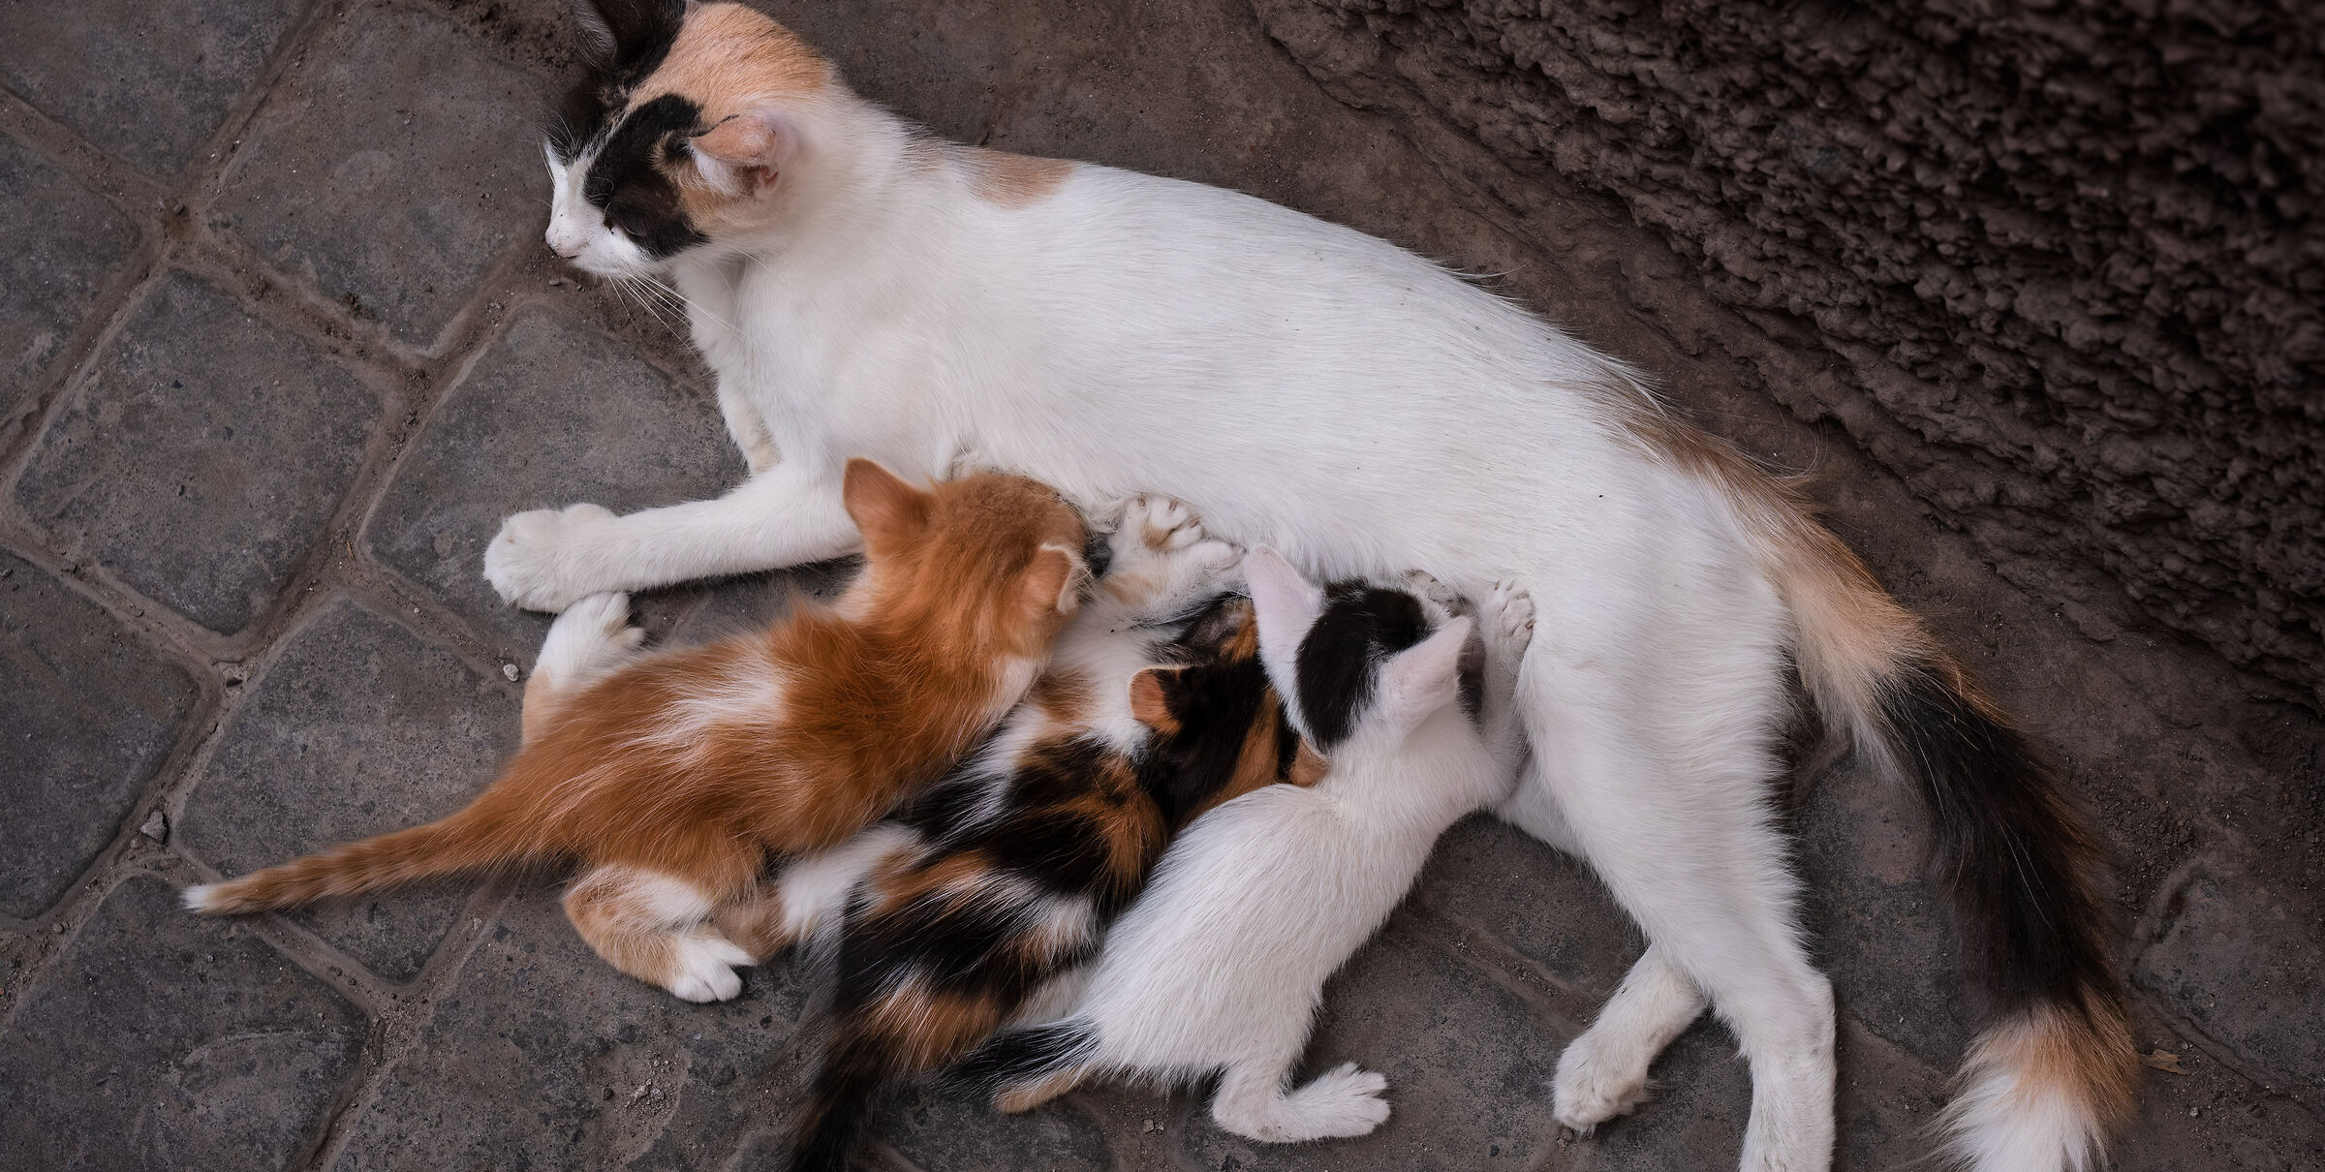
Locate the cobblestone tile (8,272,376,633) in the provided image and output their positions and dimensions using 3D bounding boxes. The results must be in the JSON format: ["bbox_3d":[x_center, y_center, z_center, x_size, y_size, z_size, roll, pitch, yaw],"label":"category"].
[{"bbox_3d":[-0.322,-0.041,1.815,0.086,0.027,0.099,30,69,6],"label":"cobblestone tile"}]

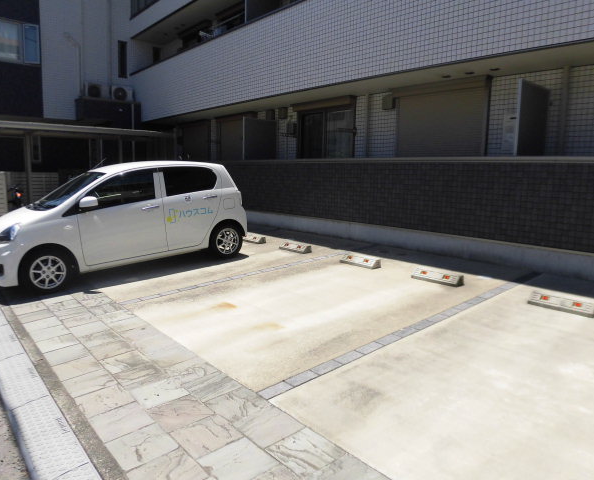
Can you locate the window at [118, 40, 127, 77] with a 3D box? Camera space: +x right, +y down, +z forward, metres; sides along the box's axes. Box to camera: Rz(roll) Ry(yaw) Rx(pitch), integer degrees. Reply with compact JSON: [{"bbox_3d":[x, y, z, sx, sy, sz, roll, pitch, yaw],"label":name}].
[{"bbox_3d":[-5.499,-5.688,14.006,0.290,1.150,0.100,-8,12,-41],"label":"window"}]

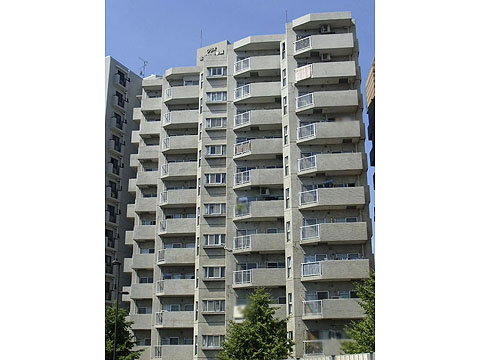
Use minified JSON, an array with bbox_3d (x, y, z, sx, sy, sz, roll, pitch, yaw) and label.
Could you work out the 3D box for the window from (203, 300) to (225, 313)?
[{"bbox_3d":[-2.162,10.561,43.990,1.850,1.050,0.150,-2,-19,6],"label":"window"}]

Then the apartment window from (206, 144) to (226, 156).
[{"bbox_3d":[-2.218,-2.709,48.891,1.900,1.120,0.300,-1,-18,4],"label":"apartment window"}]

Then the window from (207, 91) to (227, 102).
[{"bbox_3d":[-2.233,-7.926,50.499,1.850,1.050,0.150,-2,-19,6],"label":"window"}]

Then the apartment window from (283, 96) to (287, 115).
[{"bbox_3d":[3.952,-6.444,45.761,0.130,1.750,0.500,17,-24,-41],"label":"apartment window"}]

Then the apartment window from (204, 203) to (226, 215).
[{"bbox_3d":[-2.194,2.602,46.793,1.850,1.050,0.150,-2,-19,6],"label":"apartment window"}]

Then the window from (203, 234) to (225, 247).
[{"bbox_3d":[-2.193,5.257,45.859,1.850,1.050,0.150,-2,-19,6],"label":"window"}]

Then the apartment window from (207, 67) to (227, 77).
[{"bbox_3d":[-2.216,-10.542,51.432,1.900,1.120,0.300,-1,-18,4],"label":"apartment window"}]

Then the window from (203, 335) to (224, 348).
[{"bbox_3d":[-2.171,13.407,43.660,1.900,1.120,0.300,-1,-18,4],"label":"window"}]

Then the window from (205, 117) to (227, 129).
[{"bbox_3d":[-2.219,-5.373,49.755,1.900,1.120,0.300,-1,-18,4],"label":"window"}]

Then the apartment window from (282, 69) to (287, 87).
[{"bbox_3d":[3.969,-9.008,46.576,0.130,1.750,0.500,17,-24,-41],"label":"apartment window"}]

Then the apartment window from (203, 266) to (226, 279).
[{"bbox_3d":[-2.208,7.913,44.927,1.850,1.050,0.150,-2,-19,6],"label":"apartment window"}]

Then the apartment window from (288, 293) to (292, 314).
[{"bbox_3d":[3.853,9.454,40.204,0.400,1.620,0.120,-17,-26,40],"label":"apartment window"}]

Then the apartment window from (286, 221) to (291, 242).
[{"bbox_3d":[3.879,4.150,42.056,0.400,1.620,0.120,-17,-26,40],"label":"apartment window"}]

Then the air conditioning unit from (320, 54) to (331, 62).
[{"bbox_3d":[7.416,-10.563,45.434,0.800,0.580,0.310,-2,-19,6],"label":"air conditioning unit"}]

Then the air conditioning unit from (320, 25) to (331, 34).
[{"bbox_3d":[7.685,-13.420,46.921,0.820,0.630,0.320,-2,-18,6],"label":"air conditioning unit"}]

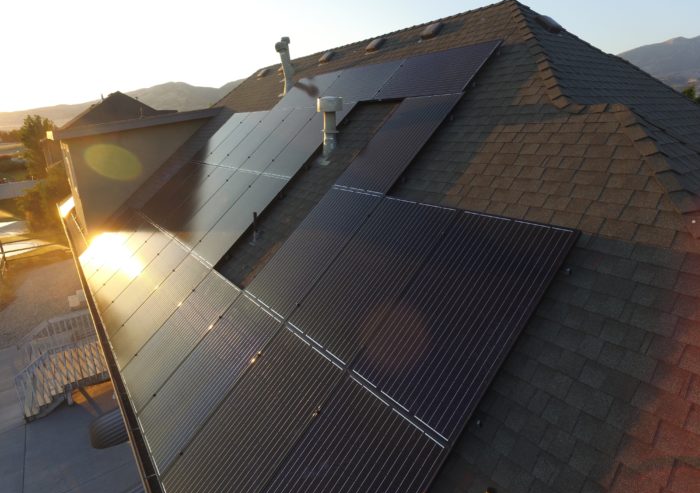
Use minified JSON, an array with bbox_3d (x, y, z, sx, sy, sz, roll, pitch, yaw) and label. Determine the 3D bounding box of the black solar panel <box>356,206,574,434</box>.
[{"bbox_3d":[0.796,0.434,2.984,0.992,0.045,1.645,20,67,50],"label":"black solar panel"}]

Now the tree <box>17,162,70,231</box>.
[{"bbox_3d":[-20.263,-3.051,26.400,4.000,4.500,4.000,-12,20,-36],"label":"tree"}]

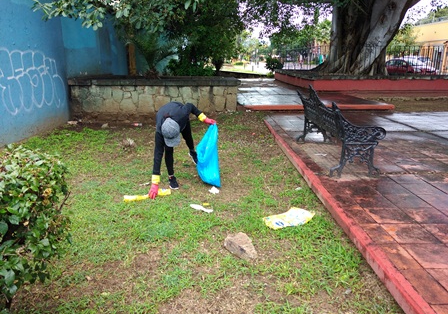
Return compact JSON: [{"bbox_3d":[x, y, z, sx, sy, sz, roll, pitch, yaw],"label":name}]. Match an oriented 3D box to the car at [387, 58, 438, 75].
[{"bbox_3d":[16.159,-7.756,29.000,4.200,1.480,1.750,0,17,0],"label":"car"}]

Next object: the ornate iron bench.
[{"bbox_3d":[1.520,-0.453,4.637,0.660,0.960,1.640,0,17,-2],"label":"ornate iron bench"}]

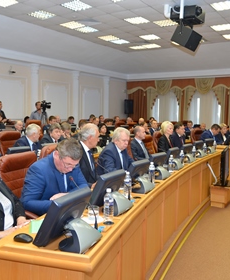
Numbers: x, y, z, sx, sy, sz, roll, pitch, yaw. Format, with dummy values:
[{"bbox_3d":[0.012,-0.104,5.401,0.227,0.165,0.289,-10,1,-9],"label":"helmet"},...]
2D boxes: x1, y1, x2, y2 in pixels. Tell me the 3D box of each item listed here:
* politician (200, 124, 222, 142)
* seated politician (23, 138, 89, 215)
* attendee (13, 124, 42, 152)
[{"bbox_3d":[2.374,0.245,7.750,0.750,1.260,0.540,6,6,43],"label":"politician"},{"bbox_3d":[-0.365,0.608,2.454,0.800,1.260,0.560,4,5,23],"label":"seated politician"},{"bbox_3d":[-0.941,0.441,3.956,0.780,1.300,0.520,4,5,23],"label":"attendee"}]

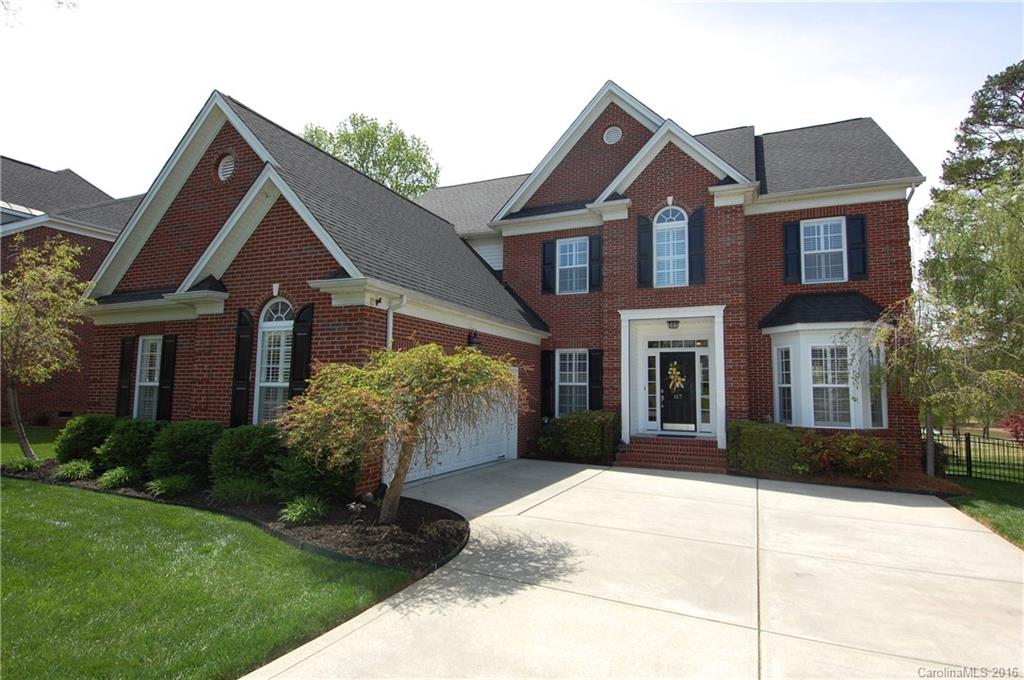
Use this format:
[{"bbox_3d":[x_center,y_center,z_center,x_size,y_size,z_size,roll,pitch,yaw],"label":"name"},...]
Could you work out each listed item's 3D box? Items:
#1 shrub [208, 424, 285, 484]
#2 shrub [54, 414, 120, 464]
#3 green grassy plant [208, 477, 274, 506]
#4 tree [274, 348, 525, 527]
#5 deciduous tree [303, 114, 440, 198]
[{"bbox_3d":[-3.654,1.651,7.110,1.030,0.890,1.000,-1,-6,25],"label":"shrub"},{"bbox_3d":[-7.113,1.707,8.730,1.020,0.880,1.000,-1,-6,25],"label":"shrub"},{"bbox_3d":[-3.740,2.035,7.076,0.800,0.380,0.700,-1,-6,25],"label":"green grassy plant"},{"bbox_3d":[-1.220,1.038,5.660,2.600,1.920,2.350,-1,-6,25],"label":"tree"},{"bbox_3d":[-7.345,-4.021,26.319,8.000,15.800,7.800,-1,-6,25],"label":"deciduous tree"}]

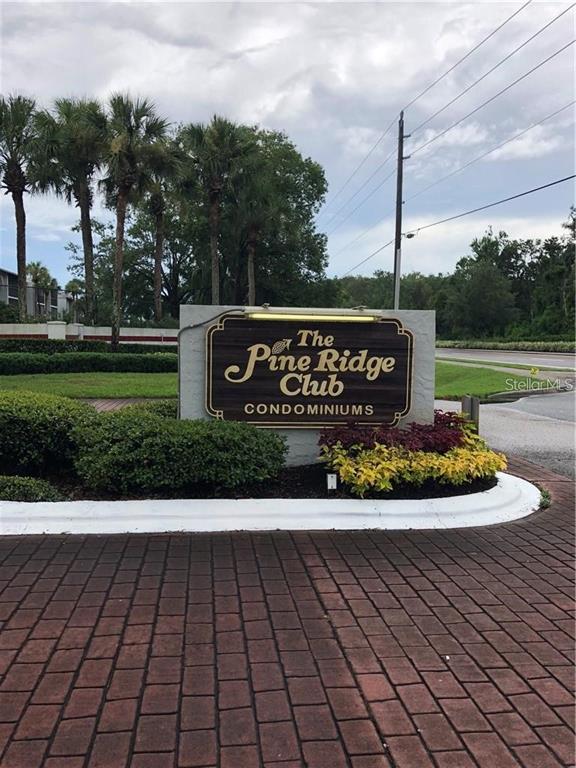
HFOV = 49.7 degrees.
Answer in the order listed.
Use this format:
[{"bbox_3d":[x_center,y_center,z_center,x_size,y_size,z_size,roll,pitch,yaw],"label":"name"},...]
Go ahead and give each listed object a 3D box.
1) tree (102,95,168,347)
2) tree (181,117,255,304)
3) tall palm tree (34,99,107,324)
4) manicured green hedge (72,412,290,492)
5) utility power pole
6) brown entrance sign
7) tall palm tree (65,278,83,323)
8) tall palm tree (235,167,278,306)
[{"bbox_3d":[-6.716,-6.548,27.500,3.000,12.130,3.000,0,3,-6],"label":"tree"},{"bbox_3d":[-3.639,-7.004,31.500,3.500,12.713,3.500,0,3,-6],"label":"tree"},{"bbox_3d":[-10.157,-6.966,29.500,3.400,12.760,3.400,0,3,-6],"label":"tall palm tree"},{"bbox_3d":[-0.966,0.621,5.800,1.870,0.620,0.900,0,3,-6],"label":"manicured green hedge"},{"bbox_3d":[5.970,-7.410,33.000,0.750,13.793,0.400,0,3,-6],"label":"utility power pole"},{"bbox_3d":[0.205,-0.134,6.060,2.030,1.100,0.100,0,3,-6],"label":"brown entrance sign"},{"bbox_3d":[-22.741,-6.936,66.000,2.000,8.266,2.000,0,3,-6],"label":"tall palm tree"},{"bbox_3d":[-1.756,-6.236,34.000,2.600,10.910,2.600,0,3,-6],"label":"tall palm tree"}]

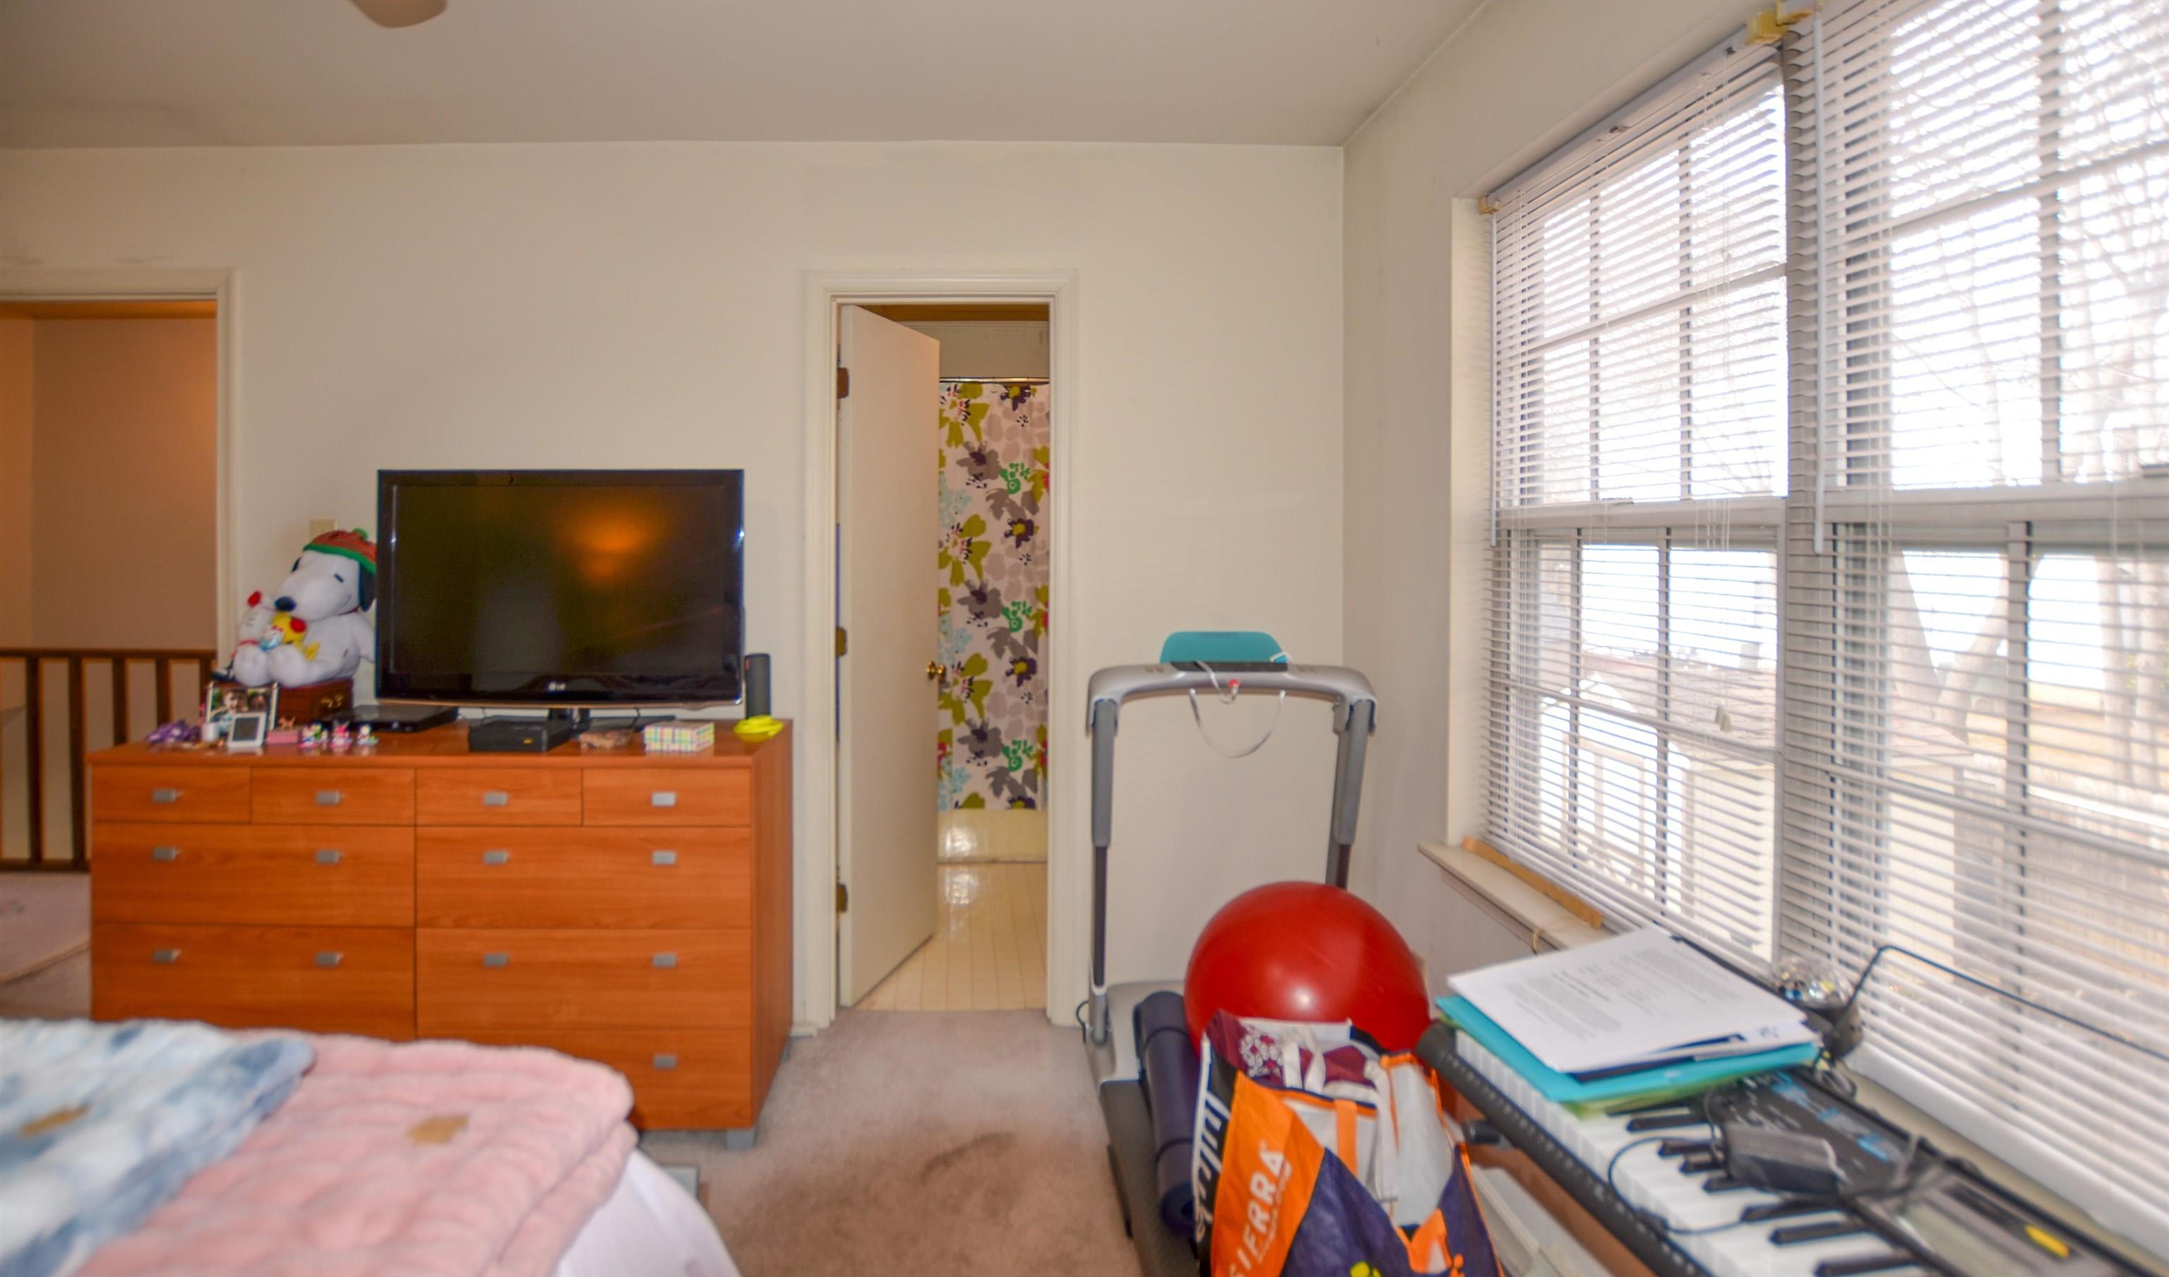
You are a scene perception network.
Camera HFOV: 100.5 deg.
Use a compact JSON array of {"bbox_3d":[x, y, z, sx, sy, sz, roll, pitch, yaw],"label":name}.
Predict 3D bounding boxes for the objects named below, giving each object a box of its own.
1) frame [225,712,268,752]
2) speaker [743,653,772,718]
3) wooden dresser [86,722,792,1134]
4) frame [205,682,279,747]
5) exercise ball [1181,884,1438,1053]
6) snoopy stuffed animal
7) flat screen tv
[{"bbox_3d":[-2.013,0.223,2.170,0.082,0.085,0.030,0,-8,-2],"label":"frame"},{"bbox_3d":[-0.871,0.134,2.410,0.070,0.178,0.070,1,4,21],"label":"speaker"},{"bbox_3d":[-1.585,0.735,2.350,1.510,0.930,0.430,0,3,-3],"label":"wooden dresser"},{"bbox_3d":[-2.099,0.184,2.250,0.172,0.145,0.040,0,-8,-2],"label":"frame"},{"bbox_3d":[0.502,0.839,2.072,0.540,0.540,0.540,0,3,0],"label":"exercise ball"},{"bbox_3d":[-2.037,-0.082,2.370,0.280,0.410,0.290,0,3,3],"label":"snoopy stuffed animal"},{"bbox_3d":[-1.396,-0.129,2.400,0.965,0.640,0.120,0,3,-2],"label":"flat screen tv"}]

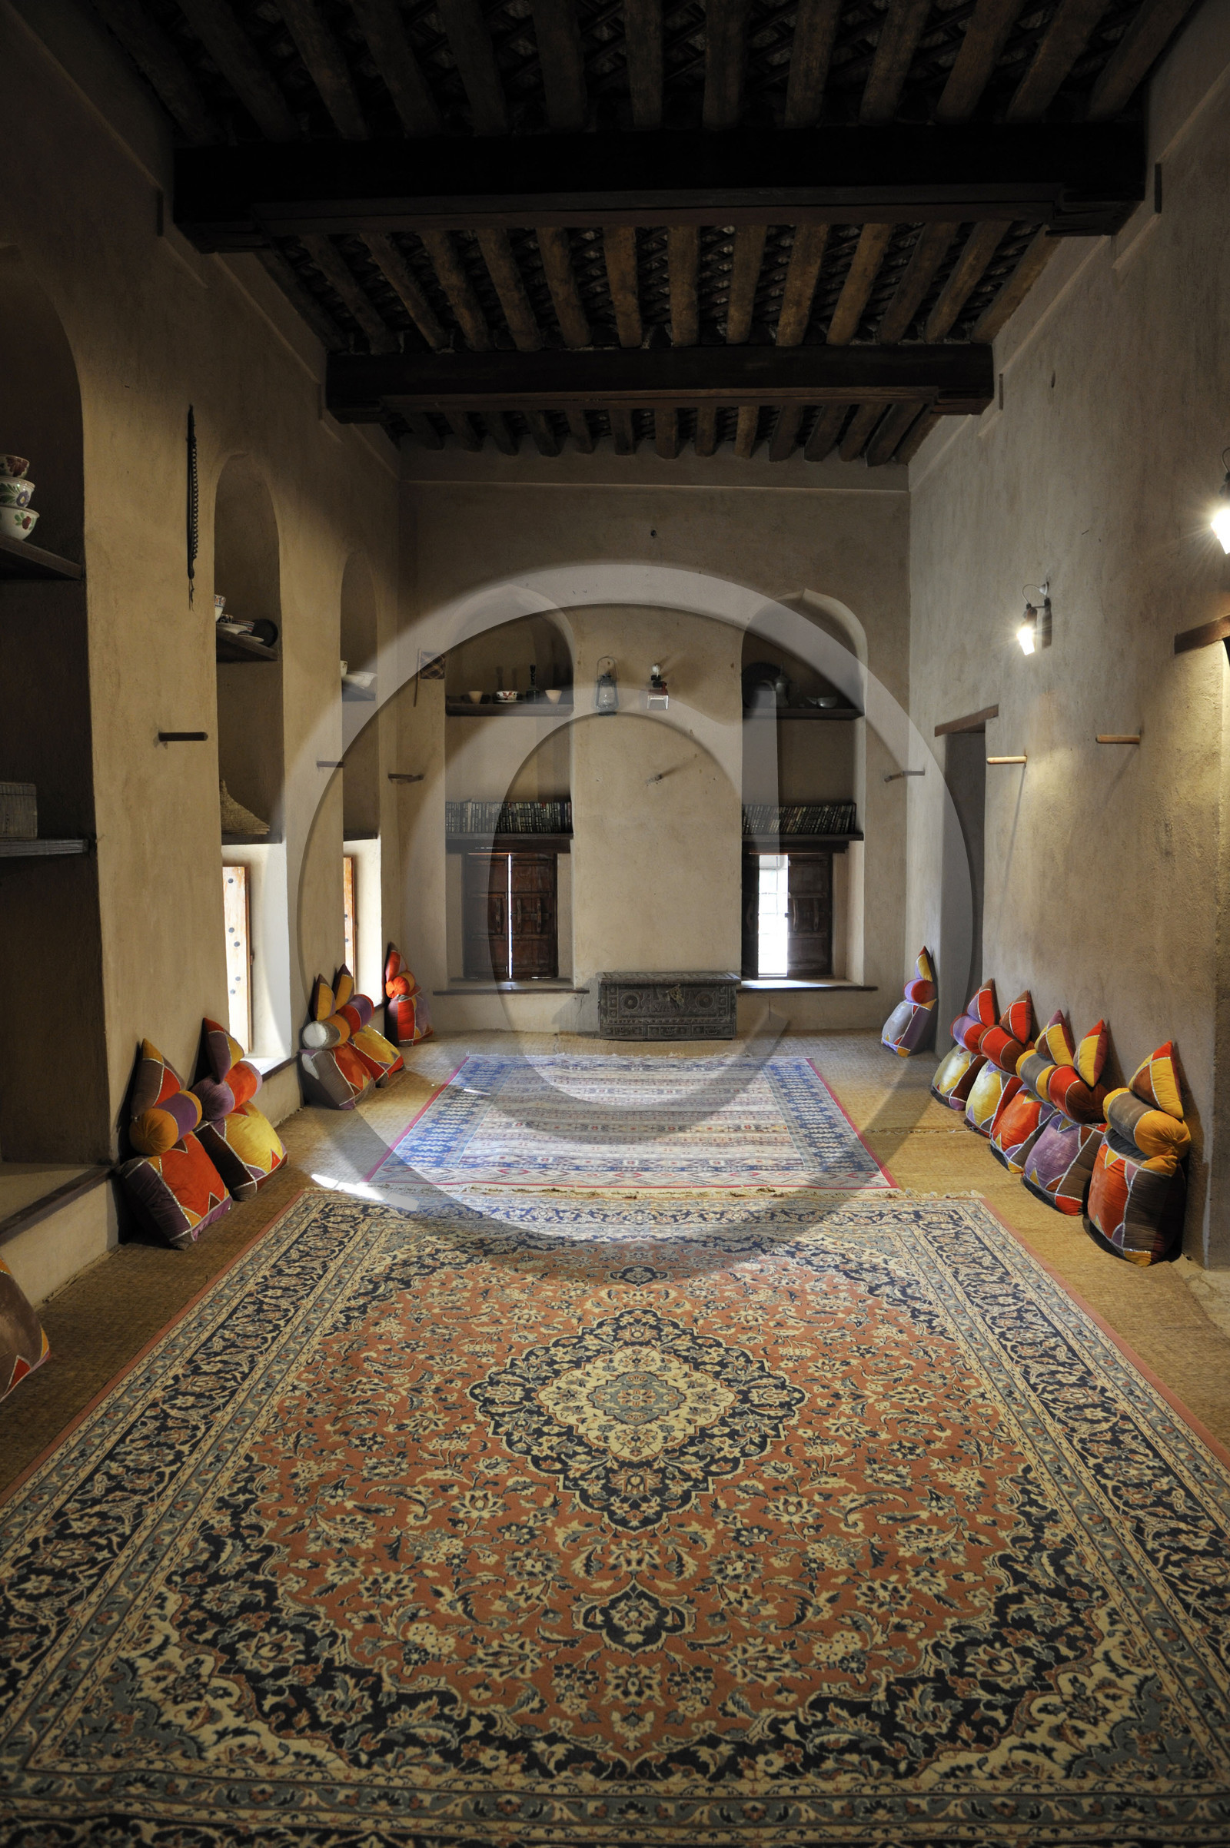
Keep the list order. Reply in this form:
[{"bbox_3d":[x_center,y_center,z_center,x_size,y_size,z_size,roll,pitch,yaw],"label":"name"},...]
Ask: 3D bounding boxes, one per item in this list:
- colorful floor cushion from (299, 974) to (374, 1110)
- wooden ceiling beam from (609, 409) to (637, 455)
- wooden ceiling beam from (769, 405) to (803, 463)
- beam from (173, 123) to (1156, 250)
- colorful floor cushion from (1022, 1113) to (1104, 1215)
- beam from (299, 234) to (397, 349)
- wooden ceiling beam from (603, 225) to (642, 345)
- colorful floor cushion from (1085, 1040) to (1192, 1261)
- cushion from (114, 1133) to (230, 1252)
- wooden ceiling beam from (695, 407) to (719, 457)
[{"bbox_3d":[-1.575,0.640,7.091,0.306,0.742,0.566,0,4,2],"label":"colorful floor cushion"},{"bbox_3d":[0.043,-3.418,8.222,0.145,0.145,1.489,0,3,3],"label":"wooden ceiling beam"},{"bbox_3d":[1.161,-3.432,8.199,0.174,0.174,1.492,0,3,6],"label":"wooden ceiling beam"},{"bbox_3d":[0.173,-3.116,5.242,4.014,0.310,0.310,0,4,1],"label":"beam"},{"bbox_3d":[1.799,0.882,4.766,0.206,0.355,0.440,23,5,-3],"label":"colorful floor cushion"},{"bbox_3d":[-1.357,-3.255,6.088,0.153,0.161,2.066,0,4,2],"label":"beam"},{"bbox_3d":[0.047,-3.109,5.797,0.132,0.135,1.988,0,4,4],"label":"wooden ceiling beam"},{"bbox_3d":[1.779,0.758,4.188,0.241,0.696,0.412,-1,4,-5],"label":"colorful floor cushion"},{"bbox_3d":[-1.548,0.929,4.421,0.121,0.348,0.389,-33,2,3],"label":"cushion"},{"bbox_3d":[0.637,-3.594,8.569,0.150,0.155,1.737,0,4,3],"label":"wooden ceiling beam"}]

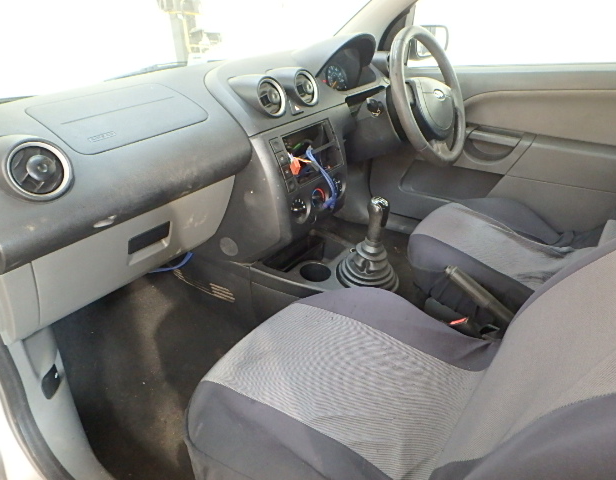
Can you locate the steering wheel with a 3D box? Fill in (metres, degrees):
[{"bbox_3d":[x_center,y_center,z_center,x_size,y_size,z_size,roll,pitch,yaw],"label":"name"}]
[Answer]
[{"bbox_3d":[0.307,-0.372,1.188,0.100,0.372,0.372,-9,19,45],"label":"steering wheel"}]

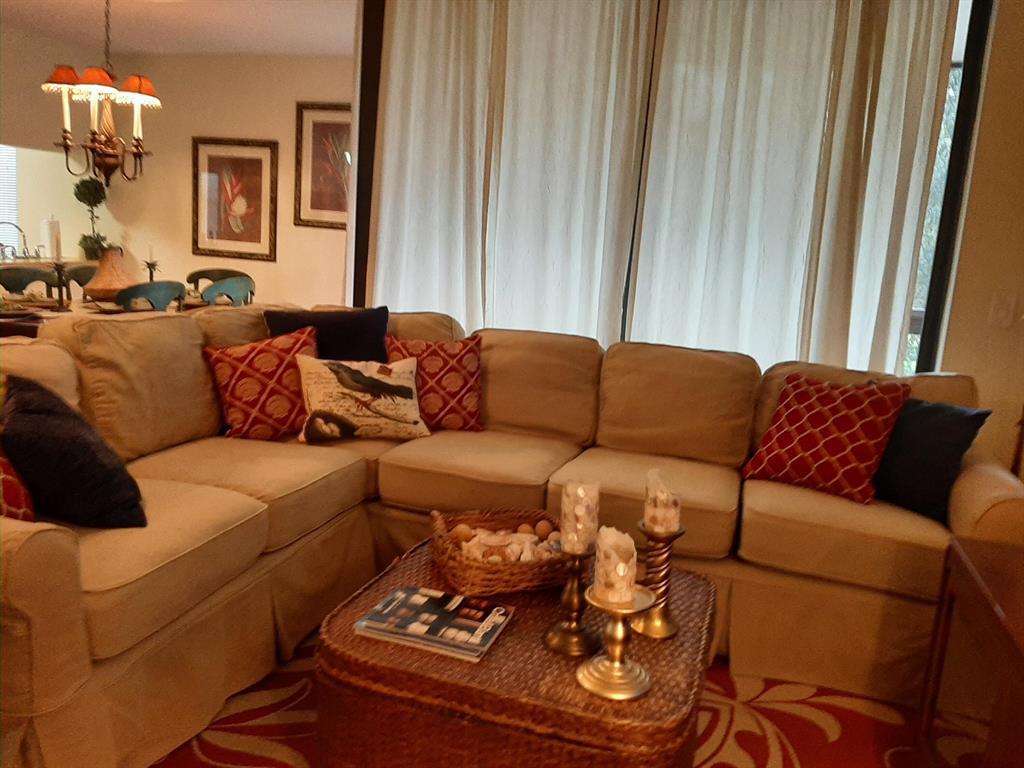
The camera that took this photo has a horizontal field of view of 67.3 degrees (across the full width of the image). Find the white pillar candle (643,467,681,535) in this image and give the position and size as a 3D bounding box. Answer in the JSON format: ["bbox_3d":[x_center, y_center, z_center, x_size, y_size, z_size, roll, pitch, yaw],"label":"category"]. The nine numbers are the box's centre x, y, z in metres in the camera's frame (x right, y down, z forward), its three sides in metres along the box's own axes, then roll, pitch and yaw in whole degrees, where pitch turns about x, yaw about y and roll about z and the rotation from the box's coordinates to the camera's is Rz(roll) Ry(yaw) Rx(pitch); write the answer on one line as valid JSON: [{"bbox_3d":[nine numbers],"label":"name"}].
[{"bbox_3d":[0.320,0.246,1.642,0.077,0.132,0.077,7,10,14],"label":"white pillar candle"}]

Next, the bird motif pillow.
[{"bbox_3d":[-0.529,0.058,2.720,0.460,0.320,0.130,1,-15,-19],"label":"bird motif pillow"}]

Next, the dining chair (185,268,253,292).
[{"bbox_3d":[-2.015,-0.265,5.098,0.520,0.910,0.530,7,10,14],"label":"dining chair"}]

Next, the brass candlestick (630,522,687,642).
[{"bbox_3d":[0.315,0.416,1.654,0.104,0.232,0.104,4,9,0],"label":"brass candlestick"}]

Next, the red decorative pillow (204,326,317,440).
[{"bbox_3d":[-0.930,0.006,2.880,0.380,0.370,0.130,-11,-7,-19],"label":"red decorative pillow"}]

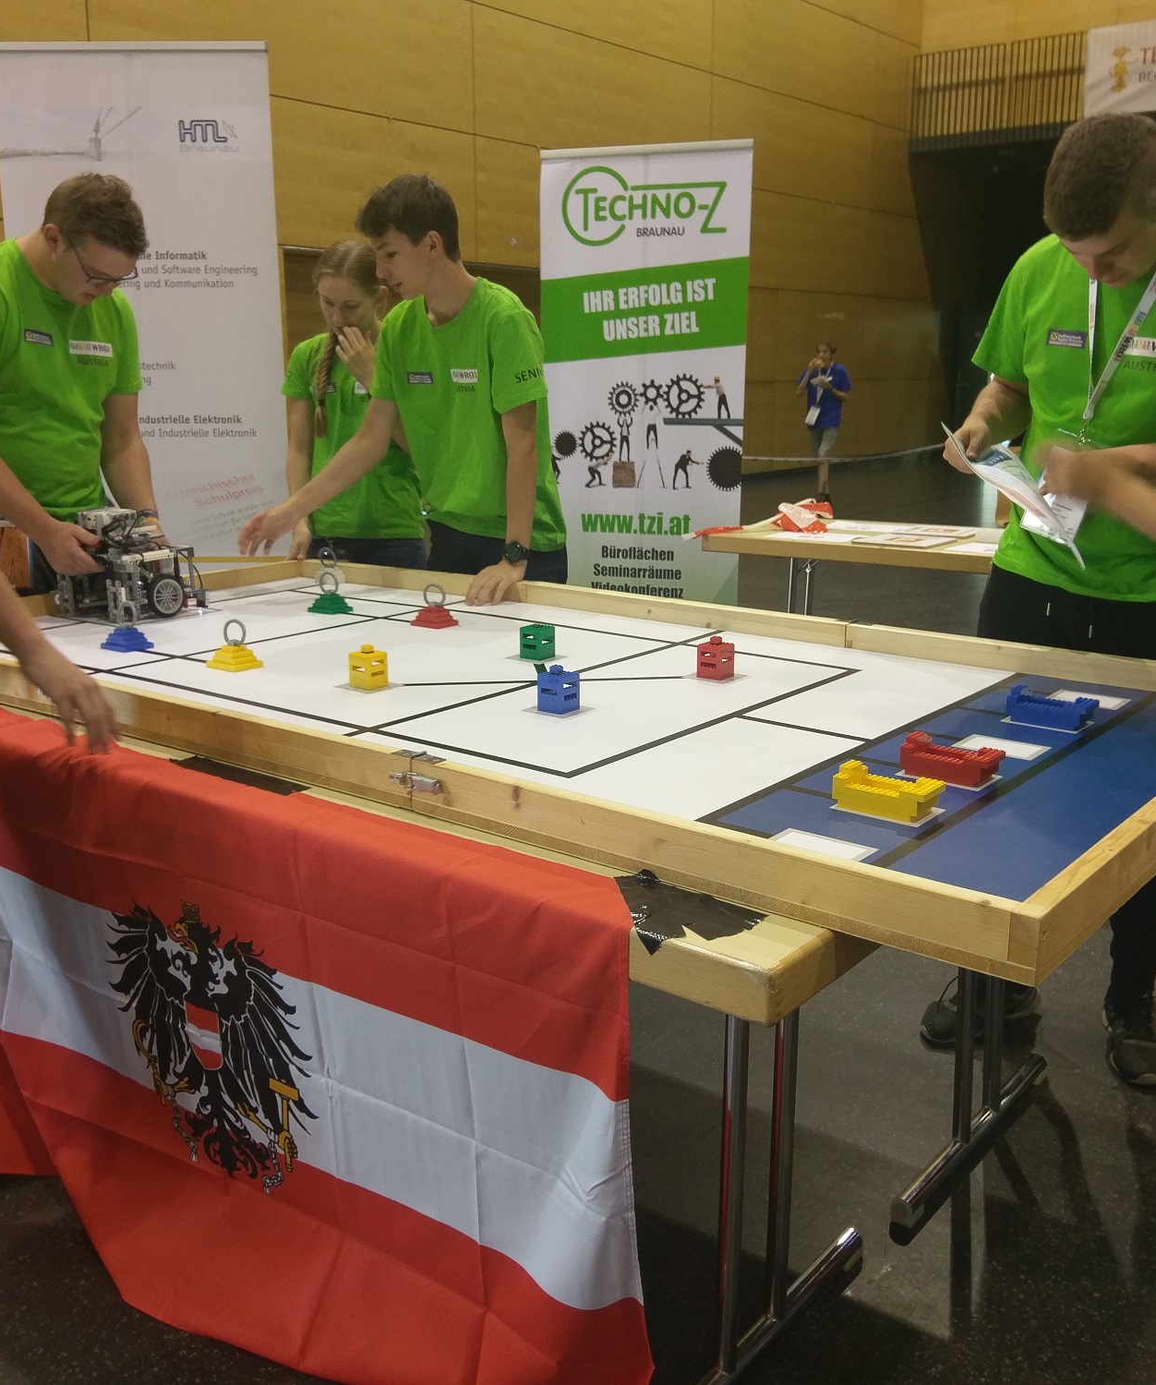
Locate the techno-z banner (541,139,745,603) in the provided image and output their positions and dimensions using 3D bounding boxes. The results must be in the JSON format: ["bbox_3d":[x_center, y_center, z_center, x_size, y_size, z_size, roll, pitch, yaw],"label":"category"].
[{"bbox_3d":[0.251,-1.052,5.516,0.850,2.112,0.120,5,14,20],"label":"techno-z banner"}]

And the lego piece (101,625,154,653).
[{"bbox_3d":[-0.880,-0.106,2.718,0.070,0.038,0.070,11,17,37],"label":"lego piece"}]

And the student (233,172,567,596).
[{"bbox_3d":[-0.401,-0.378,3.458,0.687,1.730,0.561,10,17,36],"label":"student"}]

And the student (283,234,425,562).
[{"bbox_3d":[-0.567,-0.386,3.754,0.420,1.610,0.420,4,14,17],"label":"student"}]

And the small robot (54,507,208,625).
[{"bbox_3d":[-0.984,-0.286,3.080,0.235,0.220,0.230,10,17,37],"label":"small robot"}]

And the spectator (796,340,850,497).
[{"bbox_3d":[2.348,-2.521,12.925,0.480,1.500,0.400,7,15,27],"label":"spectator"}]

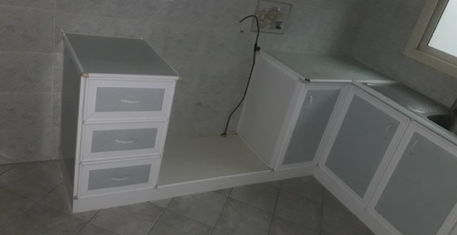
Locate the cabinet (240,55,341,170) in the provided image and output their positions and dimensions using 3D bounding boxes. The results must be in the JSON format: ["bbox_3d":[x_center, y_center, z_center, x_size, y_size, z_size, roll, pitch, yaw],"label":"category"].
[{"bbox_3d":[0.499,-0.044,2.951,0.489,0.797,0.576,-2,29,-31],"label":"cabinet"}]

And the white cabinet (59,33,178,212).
[{"bbox_3d":[-0.715,0.036,2.211,0.503,0.908,0.613,-2,29,-31],"label":"white cabinet"}]

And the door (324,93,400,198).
[{"bbox_3d":[0.979,0.216,2.678,0.020,0.680,0.442,-2,29,-31],"label":"door"}]

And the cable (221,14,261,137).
[{"bbox_3d":[0.104,-0.290,2.877,0.241,1.052,0.080,-2,29,-31],"label":"cable"}]

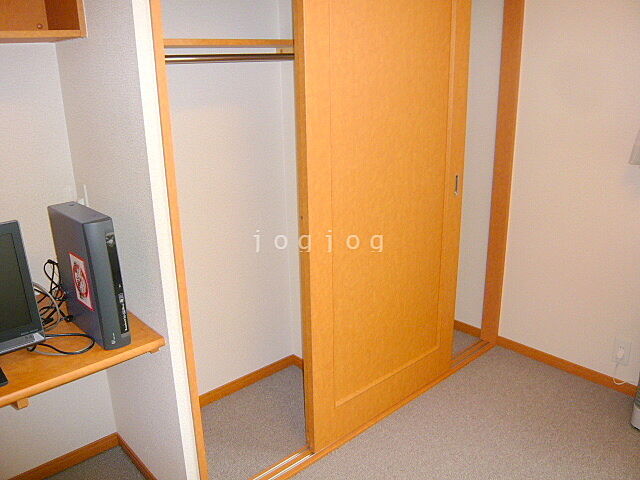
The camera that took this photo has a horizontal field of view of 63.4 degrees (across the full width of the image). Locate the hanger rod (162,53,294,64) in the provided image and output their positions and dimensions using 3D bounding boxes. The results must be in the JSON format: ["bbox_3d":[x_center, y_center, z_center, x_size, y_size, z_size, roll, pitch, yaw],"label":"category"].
[{"bbox_3d":[-0.298,-0.654,1.877,0.800,0.026,0.026,-17,23,-39],"label":"hanger rod"}]

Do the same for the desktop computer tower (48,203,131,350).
[{"bbox_3d":[-0.671,0.094,1.503,0.078,0.365,0.300,-16,22,-40],"label":"desktop computer tower"}]

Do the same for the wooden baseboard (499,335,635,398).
[{"bbox_3d":[1.242,0.640,2.646,0.012,0.060,0.750,-16,22,-40],"label":"wooden baseboard"}]

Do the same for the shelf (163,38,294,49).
[{"bbox_3d":[-0.387,-0.737,1.958,0.800,0.020,0.250,-17,23,-39],"label":"shelf"}]

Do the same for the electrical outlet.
[{"bbox_3d":[1.404,0.521,2.413,0.012,0.120,0.072,-16,22,-40],"label":"electrical outlet"}]

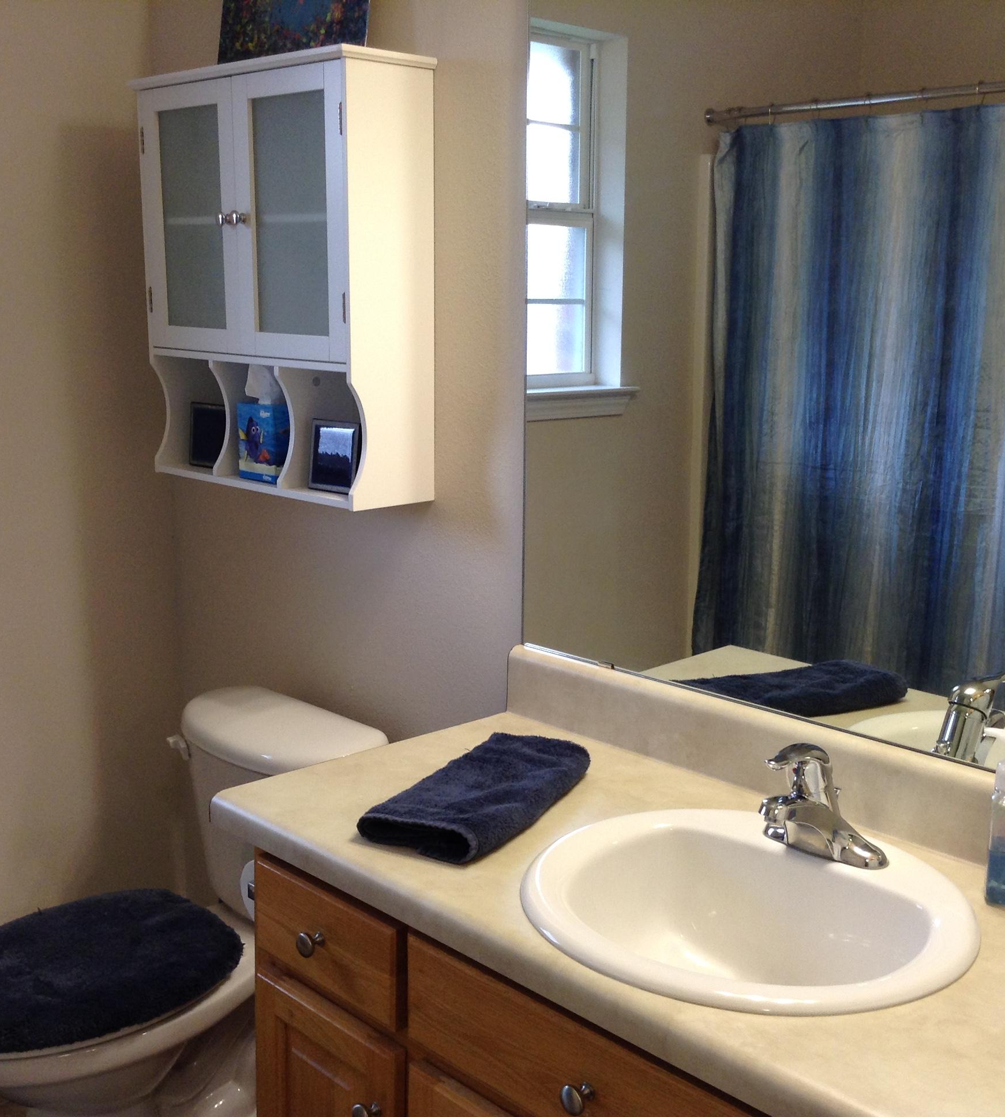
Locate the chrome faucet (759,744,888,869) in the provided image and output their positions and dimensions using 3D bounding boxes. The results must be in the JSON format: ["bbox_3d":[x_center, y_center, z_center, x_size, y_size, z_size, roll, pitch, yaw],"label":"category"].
[{"bbox_3d":[0.338,0.273,1.599,0.168,0.138,0.156,-10,15,-43],"label":"chrome faucet"}]

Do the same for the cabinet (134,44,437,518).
[{"bbox_3d":[-0.375,-0.457,2.371,0.182,0.678,0.602,-10,15,-43],"label":"cabinet"}]

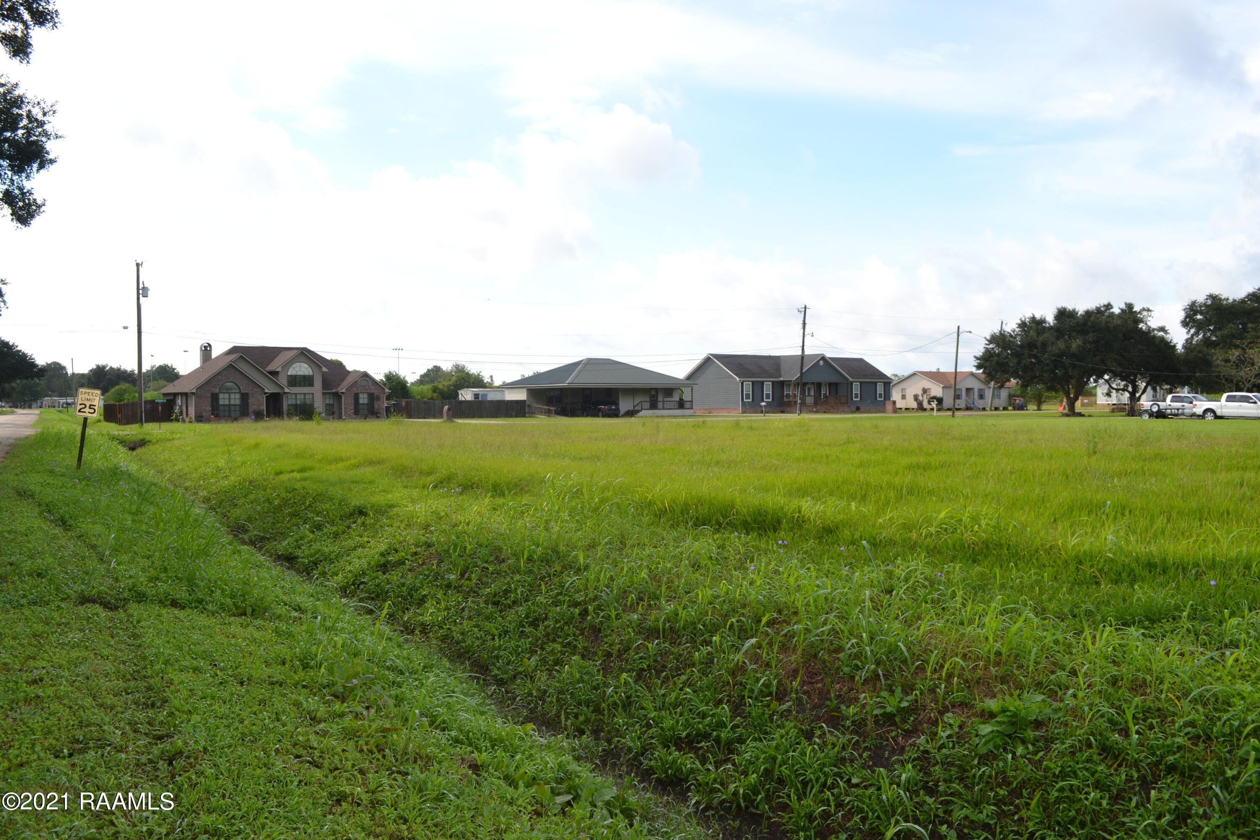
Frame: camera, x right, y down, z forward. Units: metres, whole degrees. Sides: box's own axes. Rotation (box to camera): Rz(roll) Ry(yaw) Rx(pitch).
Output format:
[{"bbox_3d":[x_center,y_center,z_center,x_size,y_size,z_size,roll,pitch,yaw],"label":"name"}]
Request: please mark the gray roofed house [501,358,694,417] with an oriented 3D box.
[{"bbox_3d":[-3.029,-3.223,92.862,14.900,5.600,12.400,-1,2,-35],"label":"gray roofed house"}]

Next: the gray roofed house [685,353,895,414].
[{"bbox_3d":[17.848,-4.022,105.660,23.500,6.350,9.500,-1,2,-35],"label":"gray roofed house"}]

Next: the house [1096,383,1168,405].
[{"bbox_3d":[81.833,-4.652,150.235,14.000,4.750,7.800,-1,2,-35],"label":"house"}]

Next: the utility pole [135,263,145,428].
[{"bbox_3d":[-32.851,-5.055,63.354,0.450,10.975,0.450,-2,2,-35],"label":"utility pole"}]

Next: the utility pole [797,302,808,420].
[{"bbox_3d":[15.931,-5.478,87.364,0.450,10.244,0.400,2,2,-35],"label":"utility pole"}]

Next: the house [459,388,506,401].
[{"bbox_3d":[-16.483,-2.346,112.539,6.800,2.750,3.800,-1,2,-35],"label":"house"}]

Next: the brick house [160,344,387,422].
[{"bbox_3d":[-32.091,-3.439,84.797,16.300,6.800,15.000,-1,2,-35],"label":"brick house"}]

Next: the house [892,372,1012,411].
[{"bbox_3d":[42.772,-3.918,125.529,14.600,4.850,8.100,-1,2,-35],"label":"house"}]

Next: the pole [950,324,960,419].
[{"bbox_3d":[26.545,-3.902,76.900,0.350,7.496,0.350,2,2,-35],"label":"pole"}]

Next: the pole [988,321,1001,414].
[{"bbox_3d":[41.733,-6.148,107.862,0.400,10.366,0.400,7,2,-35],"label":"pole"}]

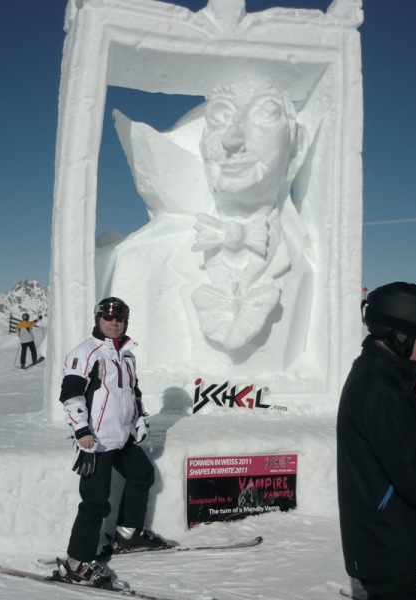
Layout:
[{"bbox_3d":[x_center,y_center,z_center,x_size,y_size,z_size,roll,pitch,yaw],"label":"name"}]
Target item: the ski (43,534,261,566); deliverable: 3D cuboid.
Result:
[{"bbox_3d":[-0.375,1.735,5.300,1.600,0.100,0.110,0,-1,-12],"label":"ski"}]

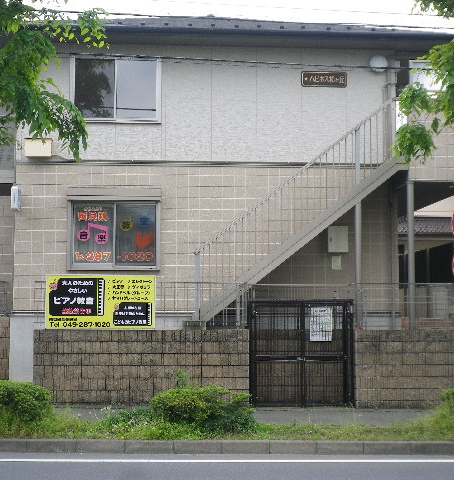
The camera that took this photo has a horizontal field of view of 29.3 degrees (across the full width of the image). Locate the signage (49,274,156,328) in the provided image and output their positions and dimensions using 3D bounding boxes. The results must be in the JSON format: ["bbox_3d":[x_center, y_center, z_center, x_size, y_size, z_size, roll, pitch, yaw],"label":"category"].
[{"bbox_3d":[-2.054,1.027,14.249,1.772,0.869,0.050,0,-5,-2],"label":"signage"}]

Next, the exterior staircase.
[{"bbox_3d":[1.321,-0.532,16.293,3.892,4.115,0.950,0,-4,-4],"label":"exterior staircase"}]

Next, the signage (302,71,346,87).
[{"bbox_3d":[1.916,-3.151,17.061,0.895,0.294,0.050,0,-5,-2],"label":"signage"}]

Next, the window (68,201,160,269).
[{"bbox_3d":[-2.152,-0.085,16.682,1.747,1.344,0.130,0,-5,-2],"label":"window"}]

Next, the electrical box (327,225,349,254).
[{"bbox_3d":[2.154,-0.004,16.758,0.364,0.496,0.180,0,-5,-2],"label":"electrical box"}]

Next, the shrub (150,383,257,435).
[{"bbox_3d":[-0.304,2.246,11.607,1.400,0.620,0.980,0,-5,-2],"label":"shrub"}]

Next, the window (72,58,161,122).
[{"bbox_3d":[-2.148,-2.912,16.909,1.726,1.261,0.120,0,-5,-2],"label":"window"}]

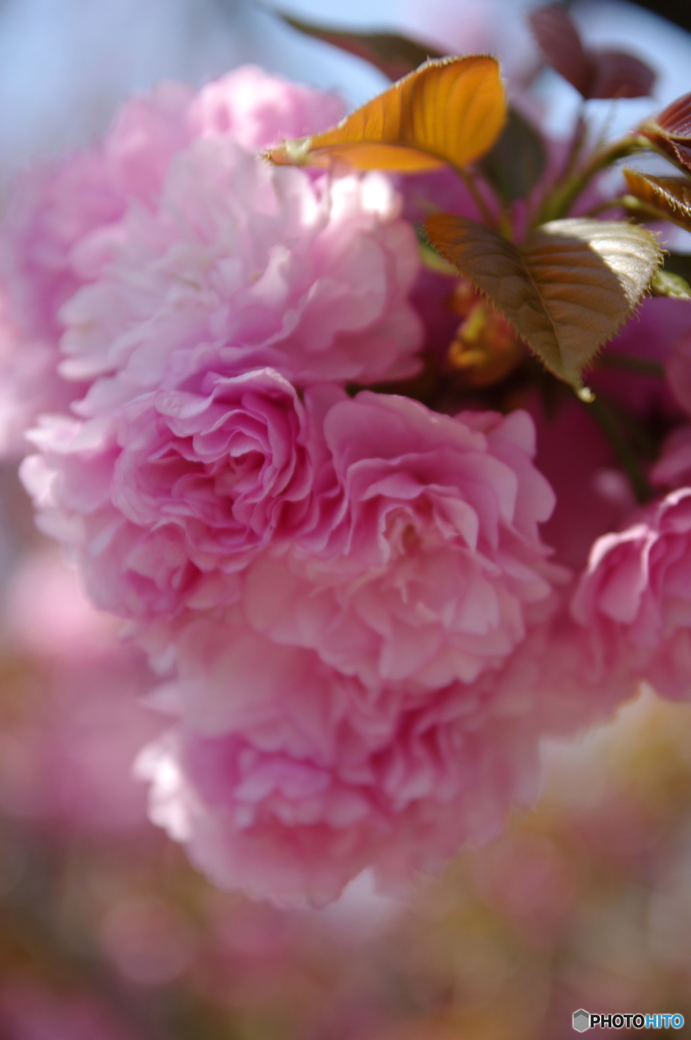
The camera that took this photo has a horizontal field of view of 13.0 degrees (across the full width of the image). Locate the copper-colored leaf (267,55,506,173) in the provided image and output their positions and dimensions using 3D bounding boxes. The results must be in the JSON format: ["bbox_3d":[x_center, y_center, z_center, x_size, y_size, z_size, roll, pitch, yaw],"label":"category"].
[{"bbox_3d":[0.006,-0.060,0.447,0.035,0.017,0.018,0,0,0],"label":"copper-colored leaf"}]

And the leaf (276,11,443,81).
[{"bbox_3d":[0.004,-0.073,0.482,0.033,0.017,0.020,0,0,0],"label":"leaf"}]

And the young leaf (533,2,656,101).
[{"bbox_3d":[0.040,-0.075,0.483,0.020,0.015,0.019,0,0,0],"label":"young leaf"}]

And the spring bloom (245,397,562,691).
[{"bbox_3d":[0.009,0.004,0.457,0.048,0.044,0.034,0,13,-3],"label":"spring bloom"}]

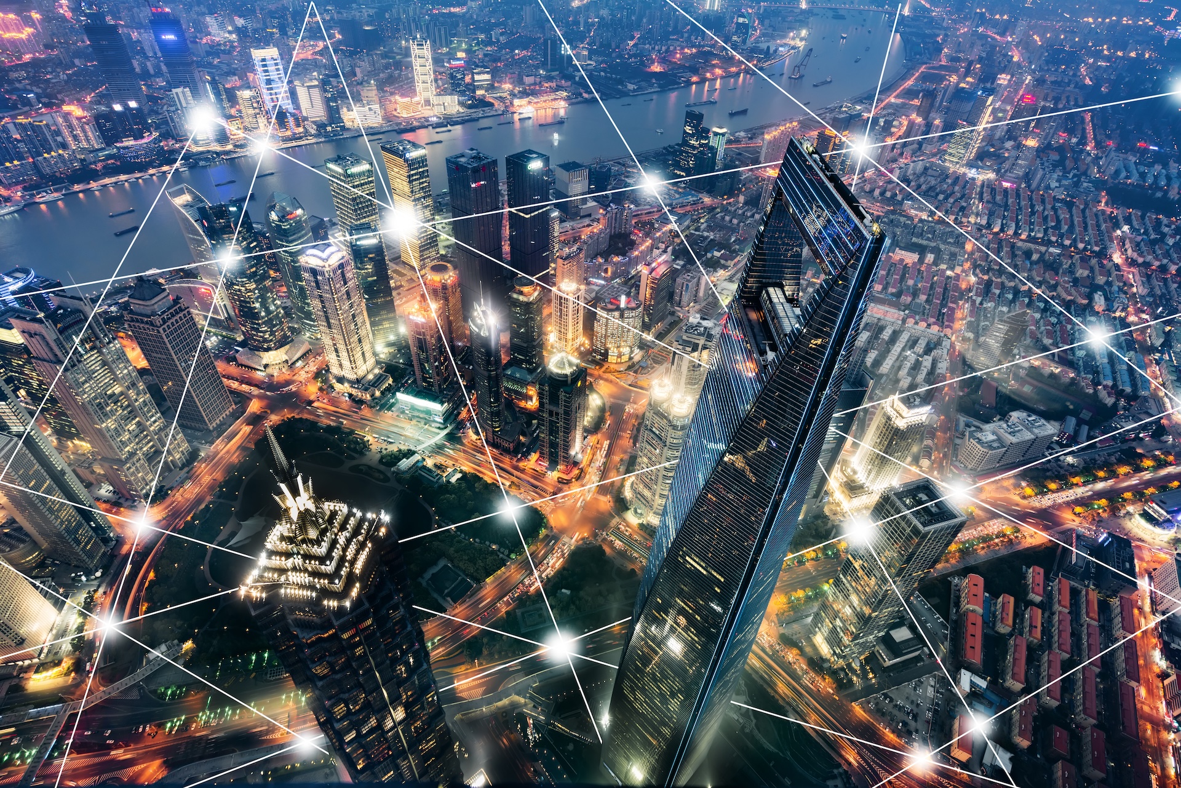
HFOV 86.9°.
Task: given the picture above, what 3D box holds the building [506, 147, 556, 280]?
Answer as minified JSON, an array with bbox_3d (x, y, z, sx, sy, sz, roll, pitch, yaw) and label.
[{"bbox_3d":[-96.640,-272.670,997.640,42.000,214.000,45.000,30,48,27],"label":"building"}]

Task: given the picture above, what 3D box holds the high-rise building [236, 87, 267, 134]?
[{"bbox_3d":[-816.950,-690.360,1507.700,47.000,88.000,36.000,-18,46,-22],"label":"high-rise building"}]

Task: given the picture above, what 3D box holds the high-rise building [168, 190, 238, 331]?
[{"bbox_3d":[-508.420,-174.580,858.690,62.000,217.000,34.000,23,45,21],"label":"high-rise building"}]

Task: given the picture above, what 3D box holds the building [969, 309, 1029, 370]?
[{"bbox_3d":[618.300,-83.500,935.400,45.000,74.000,29.000,-22,47,-26],"label":"building"}]

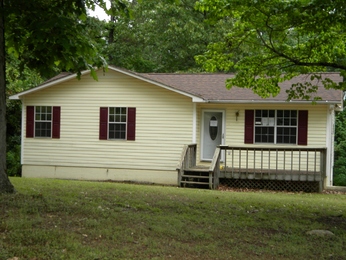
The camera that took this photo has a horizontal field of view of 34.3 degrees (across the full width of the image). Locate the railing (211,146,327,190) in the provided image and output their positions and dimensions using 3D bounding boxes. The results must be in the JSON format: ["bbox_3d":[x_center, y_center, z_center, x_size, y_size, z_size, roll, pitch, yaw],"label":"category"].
[{"bbox_3d":[3.258,1.355,18.979,3.747,1.525,1.273,1,0,14],"label":"railing"}]

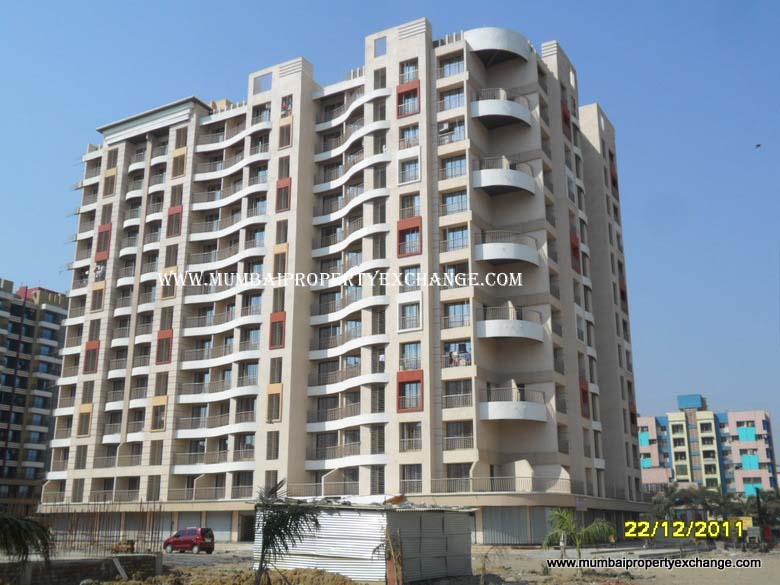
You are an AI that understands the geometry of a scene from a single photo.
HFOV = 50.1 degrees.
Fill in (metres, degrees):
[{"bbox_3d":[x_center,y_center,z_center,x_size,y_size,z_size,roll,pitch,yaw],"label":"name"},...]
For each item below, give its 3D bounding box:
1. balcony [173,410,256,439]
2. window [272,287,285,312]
[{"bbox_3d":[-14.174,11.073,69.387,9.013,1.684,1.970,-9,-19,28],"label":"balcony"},{"bbox_3d":[-9.081,0.575,68.426,1.130,1.980,0.150,-9,-19,29],"label":"window"}]

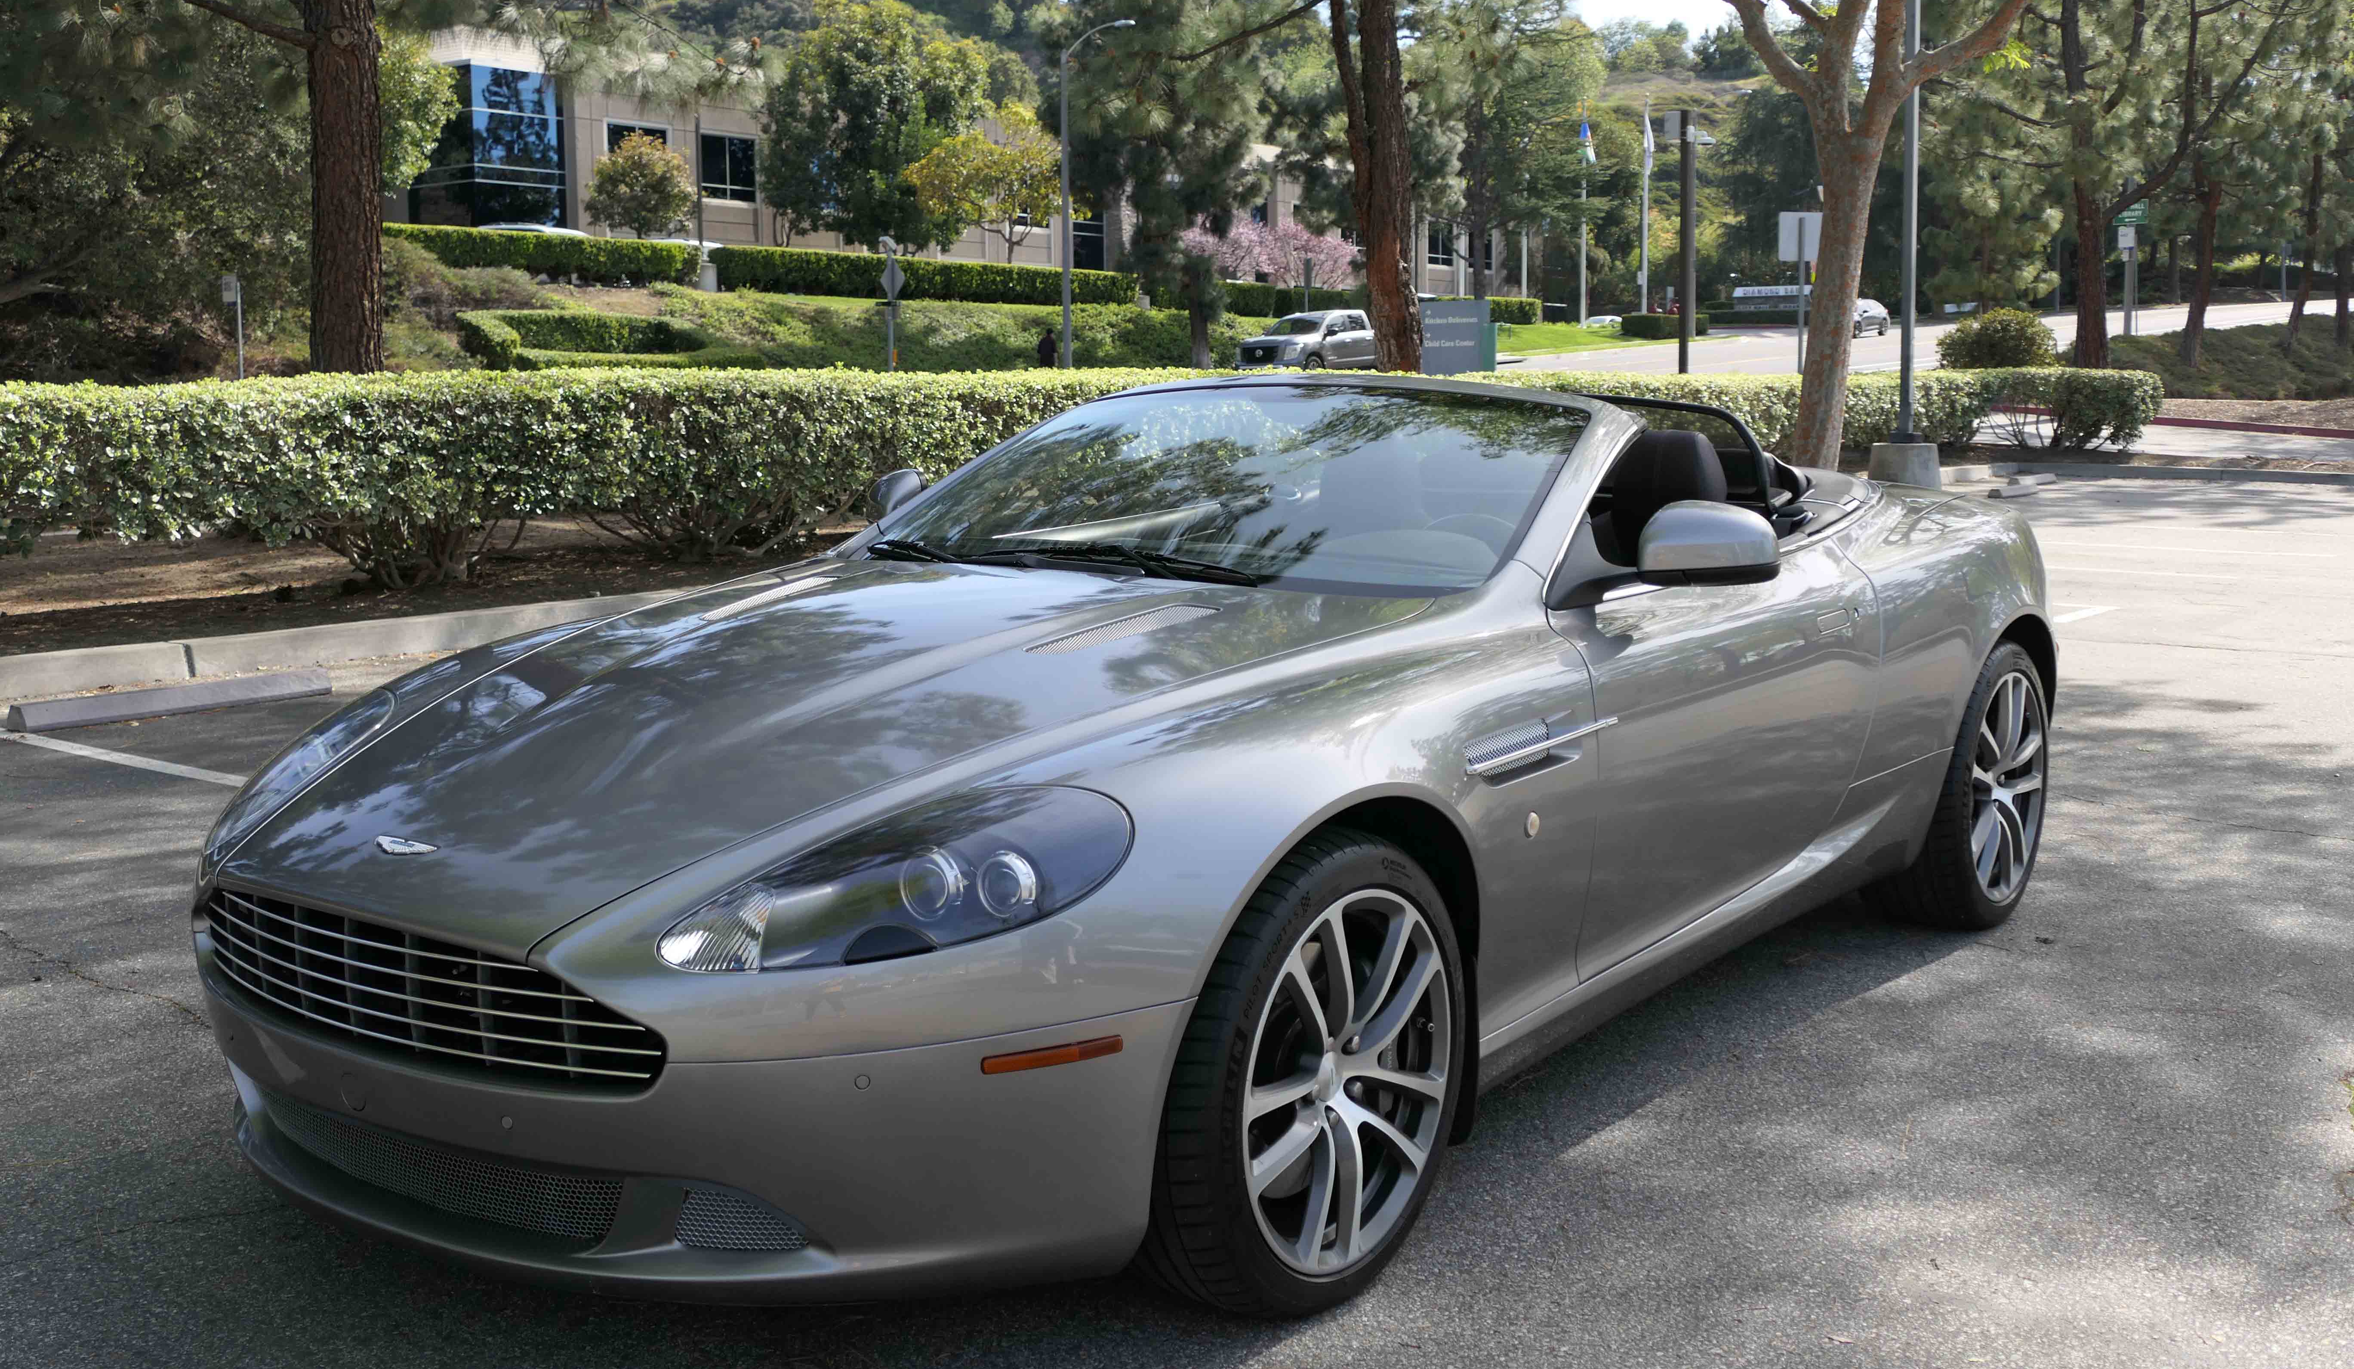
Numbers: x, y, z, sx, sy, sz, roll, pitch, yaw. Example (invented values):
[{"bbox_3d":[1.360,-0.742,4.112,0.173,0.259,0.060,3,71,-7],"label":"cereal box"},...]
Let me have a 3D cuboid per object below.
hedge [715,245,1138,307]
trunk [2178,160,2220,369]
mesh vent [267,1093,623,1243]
[{"bbox_3d":[-6.950,-12.450,74.500,1.200,1.270,19.500,4,8,34],"label":"hedge"},{"bbox_3d":[24.091,-9.905,57.000,0.800,4.950,0.600,0,7,0],"label":"trunk"},{"bbox_3d":[-1.001,0.621,3.219,0.740,0.095,0.090,6,10,37],"label":"mesh vent"}]

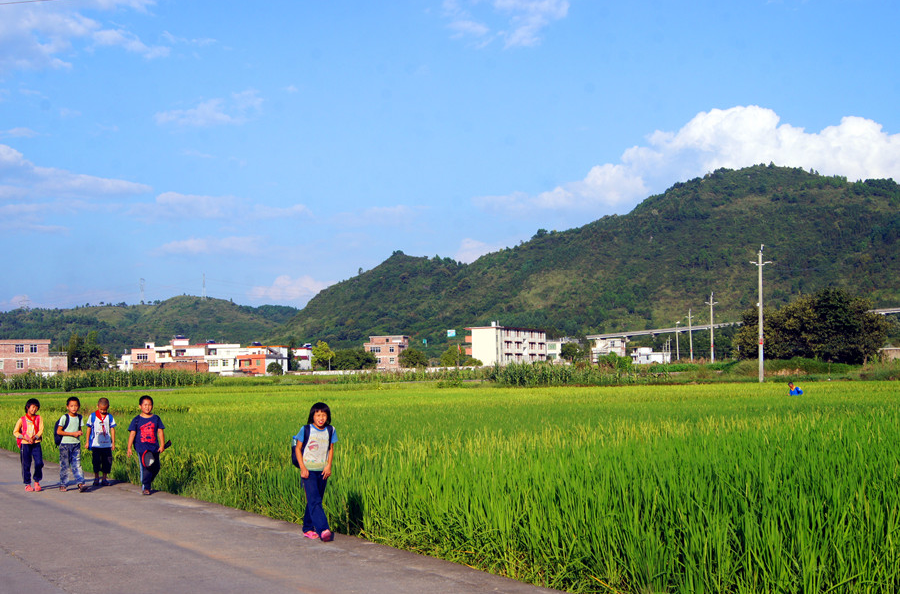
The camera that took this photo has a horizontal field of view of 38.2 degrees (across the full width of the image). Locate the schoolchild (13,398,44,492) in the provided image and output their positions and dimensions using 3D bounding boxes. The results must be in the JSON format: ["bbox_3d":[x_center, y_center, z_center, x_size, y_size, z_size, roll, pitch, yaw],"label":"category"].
[{"bbox_3d":[-5.579,1.963,17.200,0.380,1.230,0.330,2,-4,-33],"label":"schoolchild"}]

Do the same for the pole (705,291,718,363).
[{"bbox_3d":[31.474,3.964,156.000,1.500,9.100,0.350,-1,-3,9],"label":"pole"}]

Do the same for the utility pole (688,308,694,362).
[{"bbox_3d":[38.819,6.470,209.000,1.400,9.000,0.350,-1,-3,9],"label":"utility pole"}]

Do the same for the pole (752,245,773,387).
[{"bbox_3d":[21.109,1.132,88.000,1.500,9.400,0.350,-1,-3,9],"label":"pole"}]

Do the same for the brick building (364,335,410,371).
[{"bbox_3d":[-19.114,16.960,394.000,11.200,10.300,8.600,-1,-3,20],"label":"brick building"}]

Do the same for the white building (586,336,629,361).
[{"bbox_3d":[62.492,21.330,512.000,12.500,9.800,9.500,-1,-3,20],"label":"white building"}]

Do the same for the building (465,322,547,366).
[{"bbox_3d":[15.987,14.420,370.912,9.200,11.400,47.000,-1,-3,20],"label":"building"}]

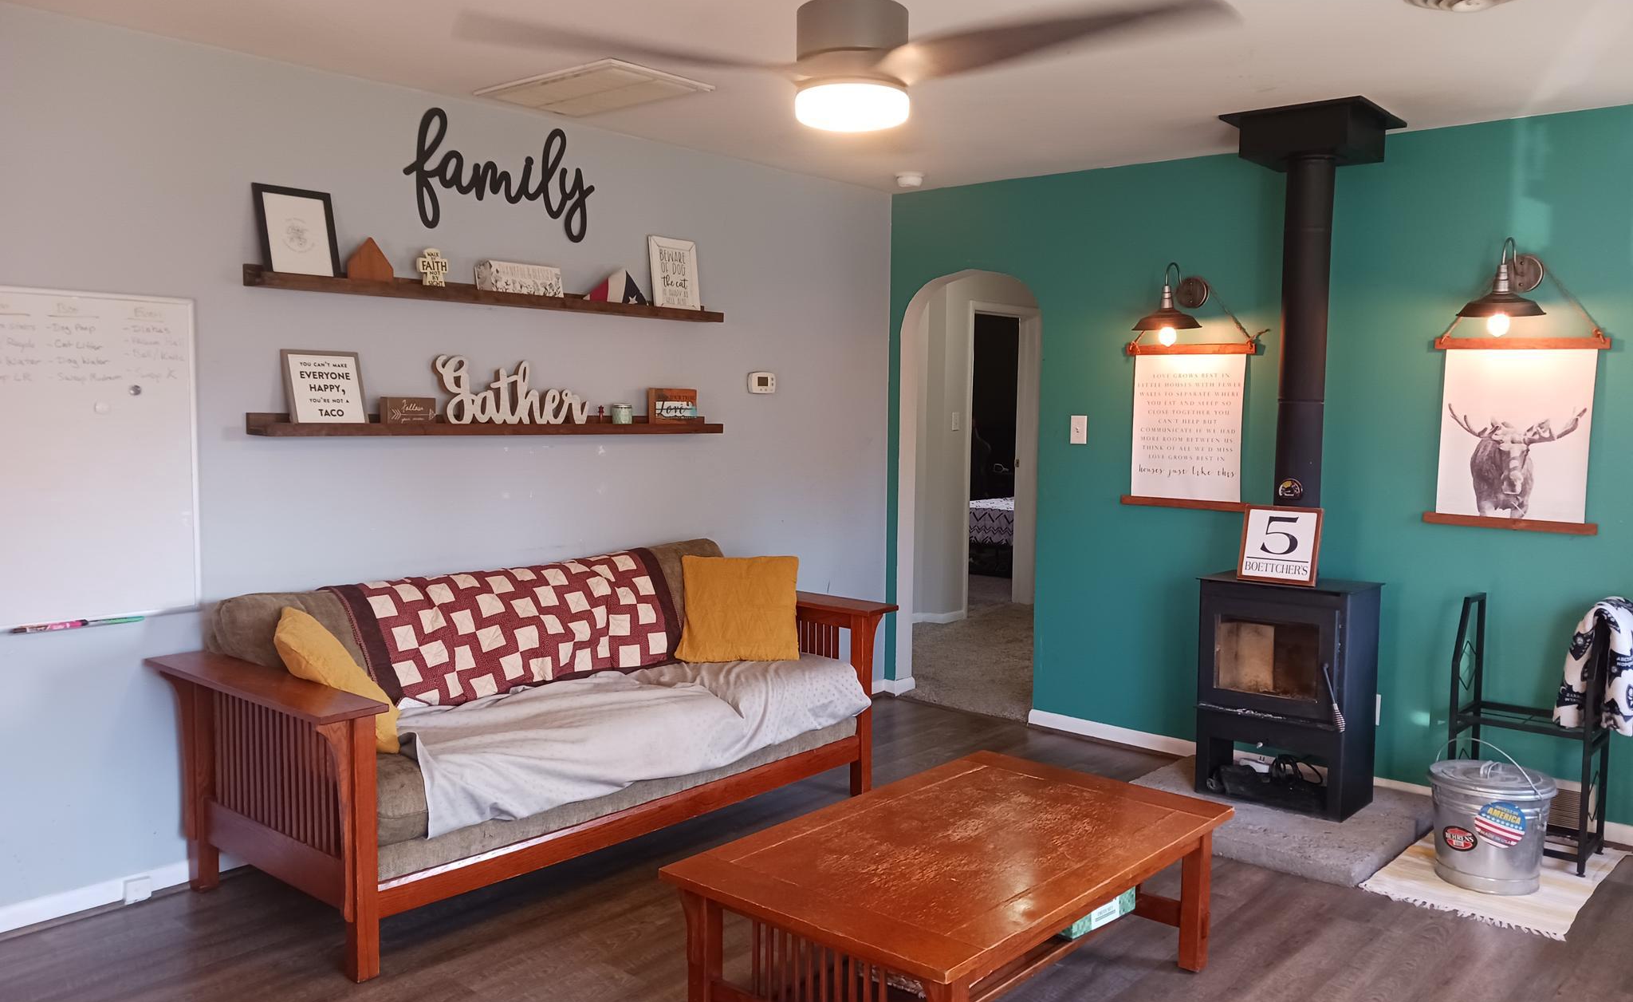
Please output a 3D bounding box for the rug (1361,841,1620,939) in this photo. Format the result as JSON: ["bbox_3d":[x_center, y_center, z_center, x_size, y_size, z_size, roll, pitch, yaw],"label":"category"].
[{"bbox_3d":[2.129,1.148,3.981,0.553,0.009,0.903,5,6,42],"label":"rug"}]

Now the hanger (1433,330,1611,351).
[{"bbox_3d":[2.366,-0.526,4.280,0.529,0.041,0.020,5,6,42],"label":"hanger"}]

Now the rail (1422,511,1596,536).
[{"bbox_3d":[2.352,0.077,4.331,0.532,0.034,0.020,5,6,42],"label":"rail"}]

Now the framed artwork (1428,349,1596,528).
[{"bbox_3d":[2.360,-0.223,4.306,0.456,0.563,0.010,5,6,42],"label":"framed artwork"}]

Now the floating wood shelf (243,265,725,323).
[{"bbox_3d":[-1.025,-0.703,4.407,0.128,0.069,1.871,5,6,40],"label":"floating wood shelf"}]

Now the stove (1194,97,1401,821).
[{"bbox_3d":[1.677,-0.128,4.446,0.534,2.346,0.509,5,6,42],"label":"stove"}]

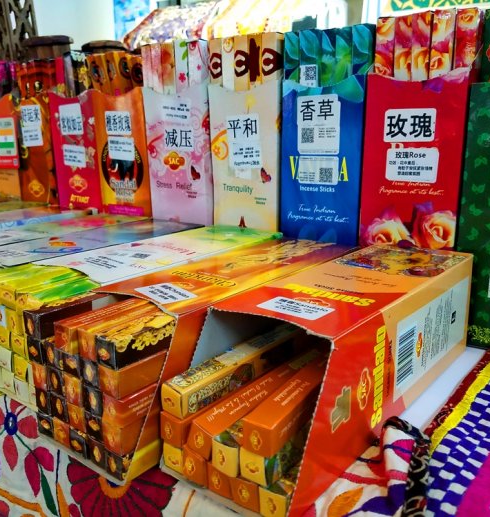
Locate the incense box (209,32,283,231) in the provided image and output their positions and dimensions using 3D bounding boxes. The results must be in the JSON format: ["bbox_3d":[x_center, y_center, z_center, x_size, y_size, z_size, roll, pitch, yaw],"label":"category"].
[{"bbox_3d":[0.022,-0.087,0.534,0.079,0.262,0.080,8,17,33],"label":"incense box"}]

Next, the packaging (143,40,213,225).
[{"bbox_3d":[-0.047,-0.096,0.574,0.082,0.263,0.080,7,16,30],"label":"packaging"}]

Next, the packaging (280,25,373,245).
[{"bbox_3d":[0.089,-0.078,0.495,0.078,0.261,0.080,8,17,33],"label":"packaging"}]

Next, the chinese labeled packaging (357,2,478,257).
[{"bbox_3d":[0.155,-0.070,0.455,0.078,0.262,0.080,7,16,31],"label":"chinese labeled packaging"}]

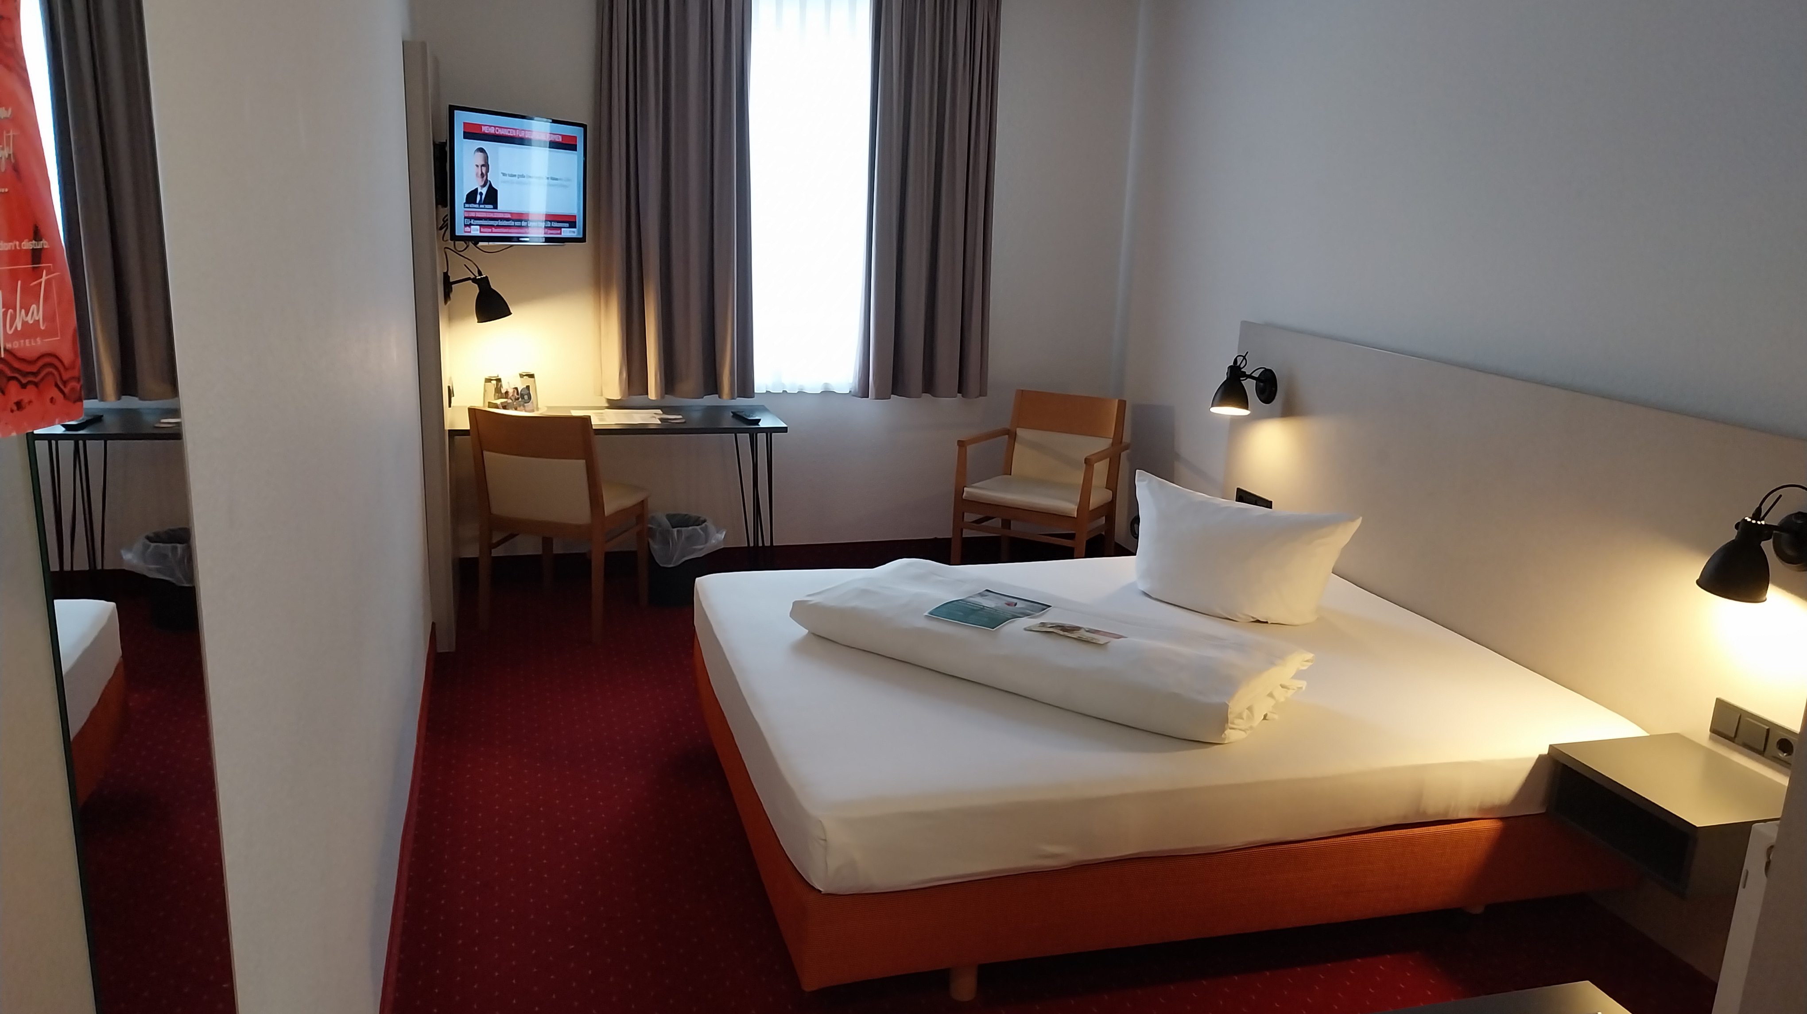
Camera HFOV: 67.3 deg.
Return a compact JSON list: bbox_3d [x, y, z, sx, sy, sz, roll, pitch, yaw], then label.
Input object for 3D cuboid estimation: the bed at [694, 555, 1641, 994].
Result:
[{"bbox_3d":[0.550,0.583,3.633,1.995,0.460,1.646,-2,14,-16],"label":"bed"}]

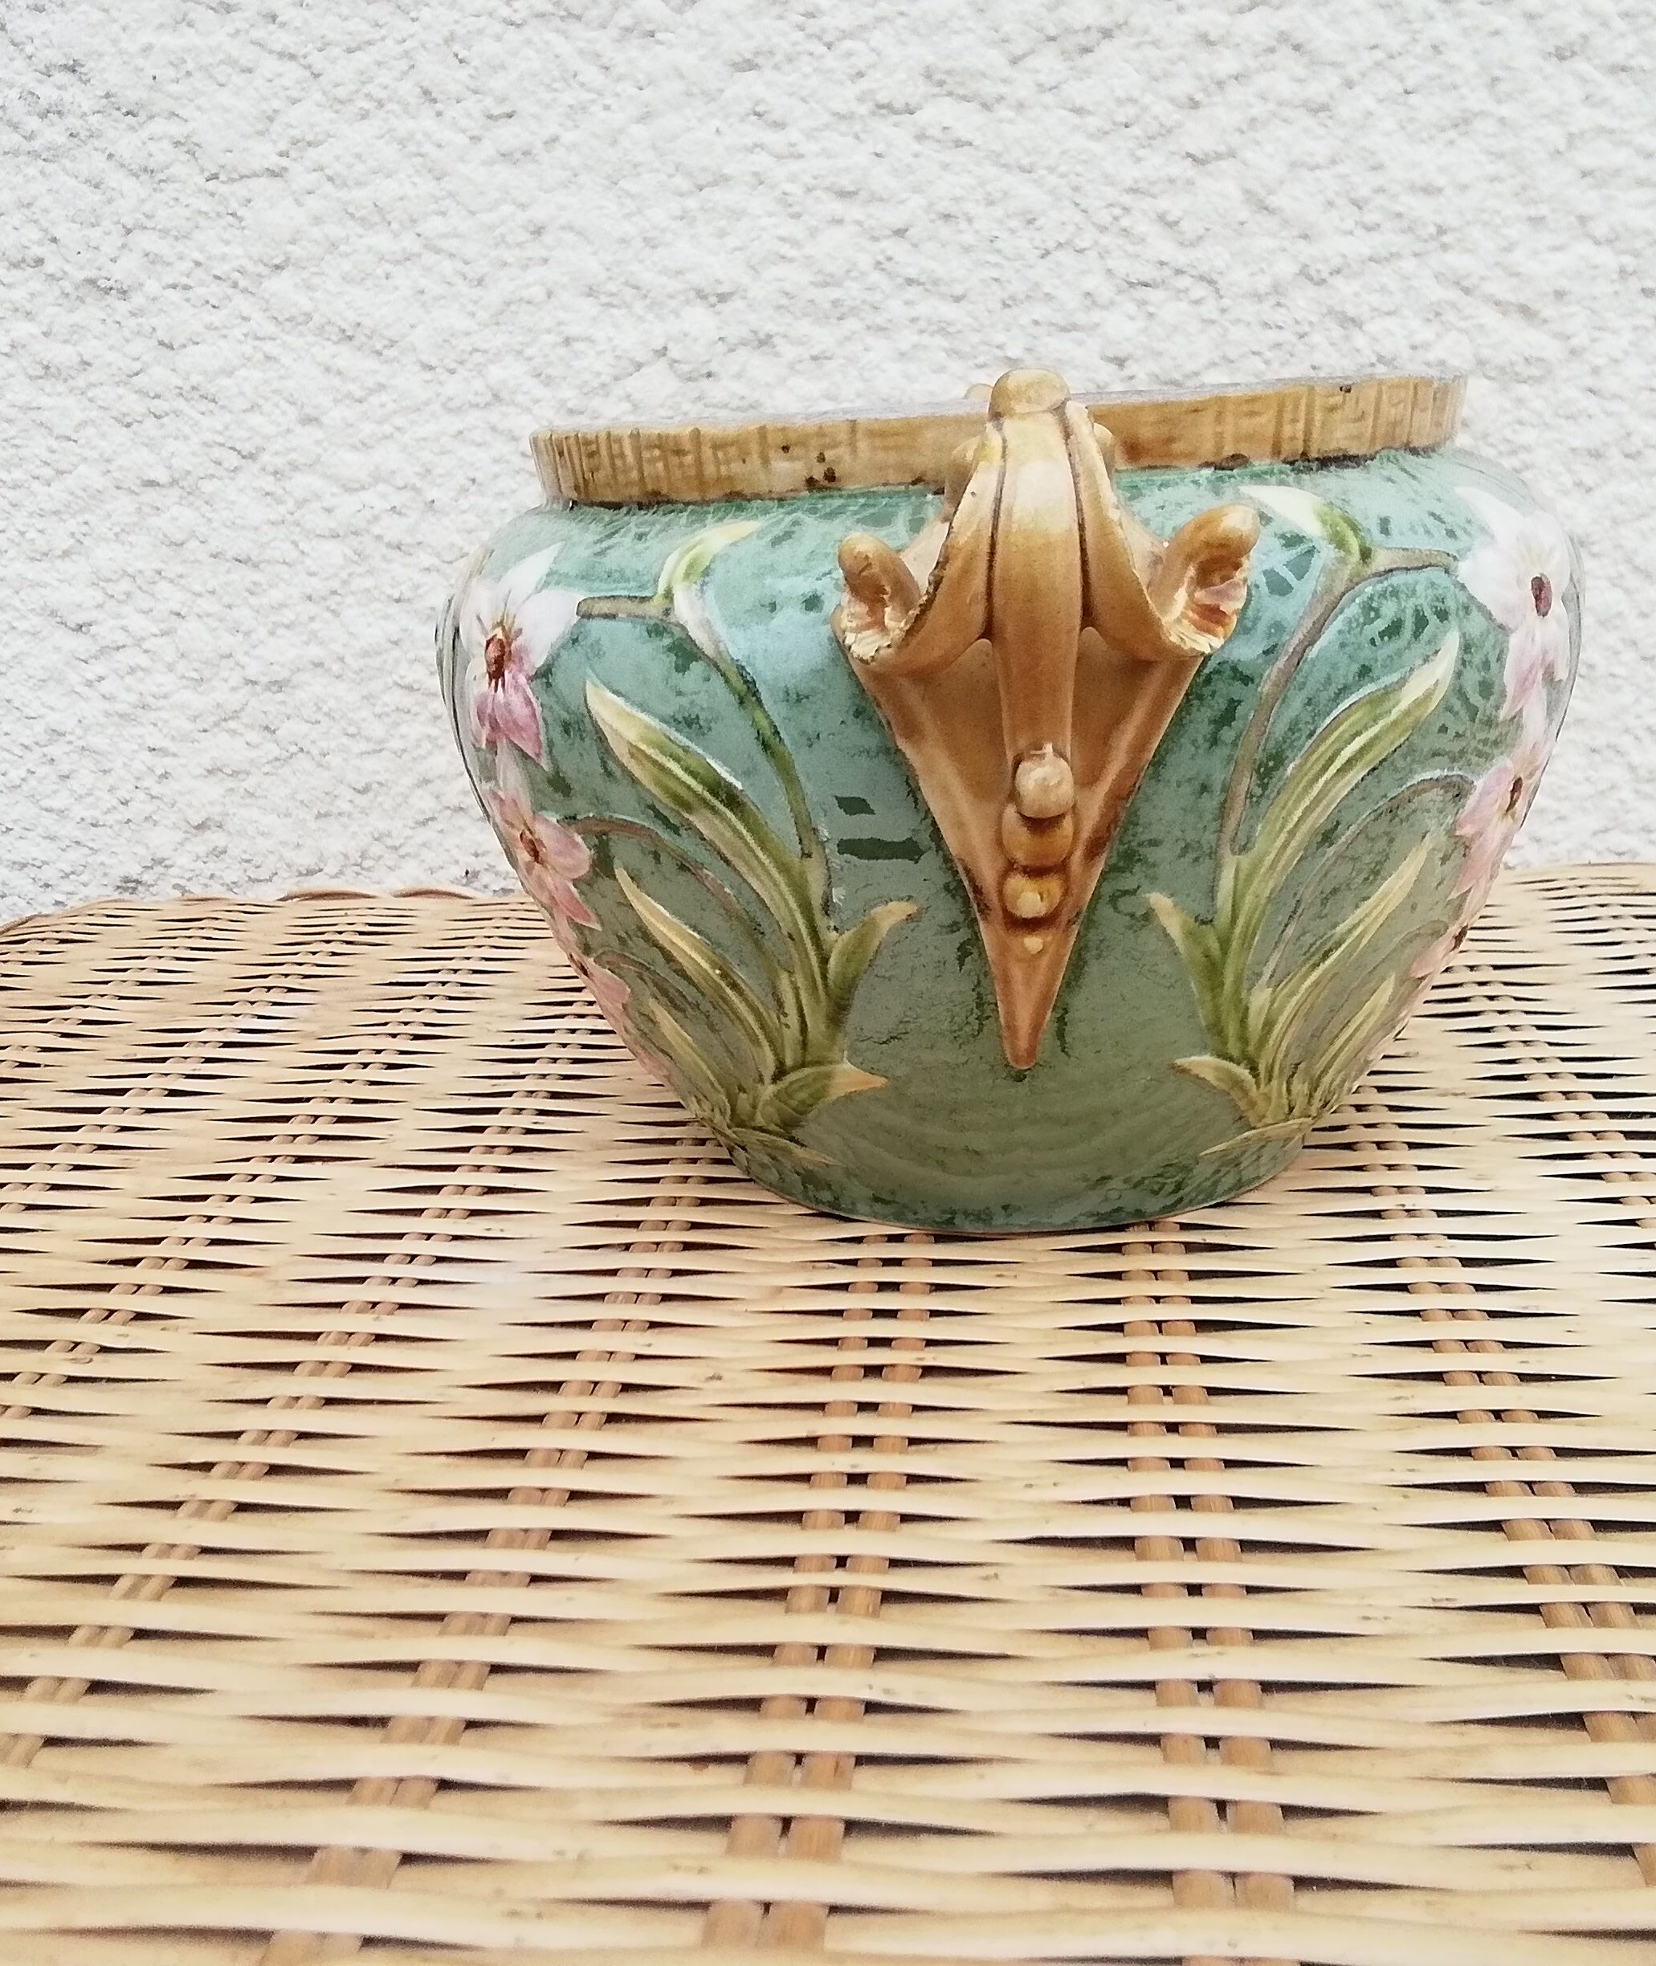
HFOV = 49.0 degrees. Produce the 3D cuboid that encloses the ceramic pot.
[{"bbox_3d":[0.041,-0.051,0.429,0.248,0.171,0.290,-2,18,4],"label":"ceramic pot"}]

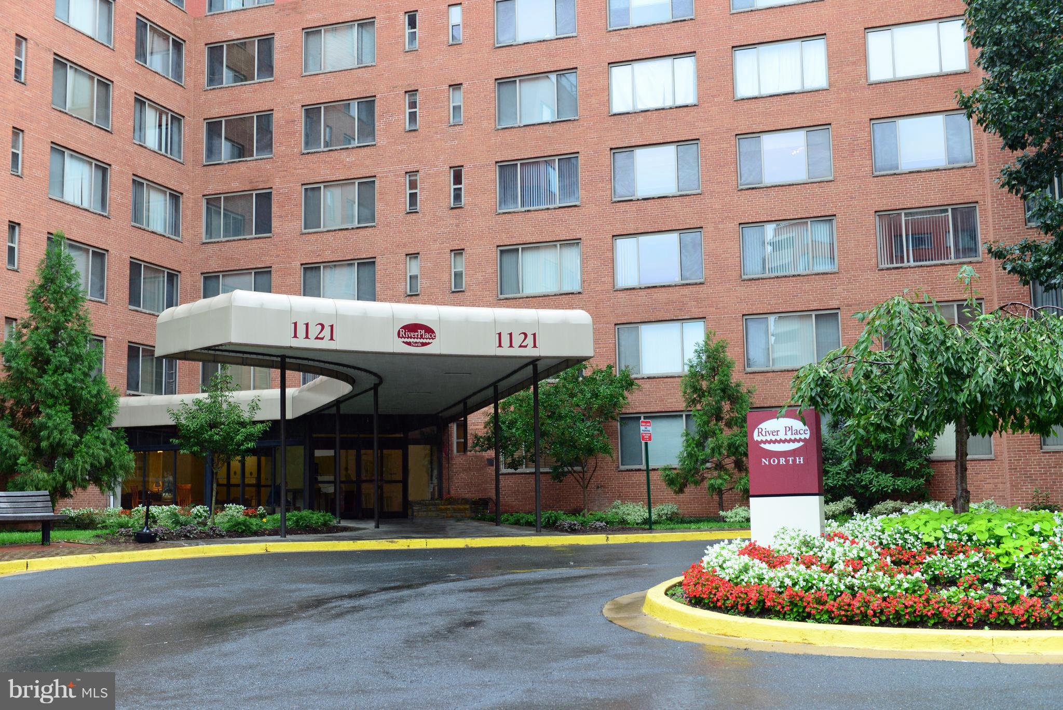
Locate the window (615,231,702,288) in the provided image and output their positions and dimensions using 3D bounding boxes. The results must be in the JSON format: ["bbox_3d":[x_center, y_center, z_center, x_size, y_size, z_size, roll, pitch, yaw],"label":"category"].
[{"bbox_3d":[3.784,-2.854,36.868,2.646,1.571,0.130,-4,-8,19],"label":"window"}]

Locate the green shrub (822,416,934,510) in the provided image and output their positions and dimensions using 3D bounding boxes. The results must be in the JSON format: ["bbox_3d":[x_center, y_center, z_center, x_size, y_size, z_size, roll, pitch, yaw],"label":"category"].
[{"bbox_3d":[8.985,2.866,32.300,2.700,2.500,2.400,-4,-8,18],"label":"green shrub"}]

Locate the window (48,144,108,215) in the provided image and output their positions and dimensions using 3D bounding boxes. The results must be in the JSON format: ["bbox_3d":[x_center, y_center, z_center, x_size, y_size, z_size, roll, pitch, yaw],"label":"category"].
[{"bbox_3d":[-13.469,-5.170,36.985,0.120,1.560,2.680,-4,-8,19],"label":"window"}]

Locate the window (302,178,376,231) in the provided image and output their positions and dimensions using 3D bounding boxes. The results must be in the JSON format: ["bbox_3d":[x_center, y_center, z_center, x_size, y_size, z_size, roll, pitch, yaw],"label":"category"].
[{"bbox_3d":[-6.266,-4.869,40.445,2.680,1.560,0.120,-3,-8,19],"label":"window"}]

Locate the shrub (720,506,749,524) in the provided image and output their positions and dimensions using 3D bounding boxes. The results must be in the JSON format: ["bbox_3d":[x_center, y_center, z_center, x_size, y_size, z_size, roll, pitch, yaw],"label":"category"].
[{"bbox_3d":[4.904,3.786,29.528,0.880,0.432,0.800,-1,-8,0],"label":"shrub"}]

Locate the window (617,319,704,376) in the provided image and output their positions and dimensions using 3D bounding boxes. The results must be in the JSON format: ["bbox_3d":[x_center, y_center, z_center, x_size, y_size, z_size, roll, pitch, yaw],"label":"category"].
[{"bbox_3d":[3.819,-0.191,36.679,2.660,1.570,0.140,-4,-8,18],"label":"window"}]

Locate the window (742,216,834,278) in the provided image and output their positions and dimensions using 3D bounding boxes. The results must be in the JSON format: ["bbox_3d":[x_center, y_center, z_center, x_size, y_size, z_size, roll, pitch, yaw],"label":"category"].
[{"bbox_3d":[7.367,-3.042,35.538,2.680,1.560,0.120,-3,-8,19],"label":"window"}]

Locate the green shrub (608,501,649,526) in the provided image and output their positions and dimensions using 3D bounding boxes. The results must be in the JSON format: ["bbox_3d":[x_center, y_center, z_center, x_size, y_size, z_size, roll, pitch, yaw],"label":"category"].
[{"bbox_3d":[2.363,3.865,30.300,0.933,0.609,0.950,-1,-8,0],"label":"green shrub"}]

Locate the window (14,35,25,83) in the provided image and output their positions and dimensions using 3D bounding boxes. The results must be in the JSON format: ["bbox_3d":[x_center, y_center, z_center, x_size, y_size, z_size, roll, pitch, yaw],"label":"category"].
[{"bbox_3d":[-14.402,-8.288,34.887,0.120,1.270,0.450,-4,-8,19],"label":"window"}]

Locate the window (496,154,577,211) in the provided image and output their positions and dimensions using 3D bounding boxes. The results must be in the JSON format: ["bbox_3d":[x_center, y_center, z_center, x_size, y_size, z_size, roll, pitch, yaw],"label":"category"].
[{"bbox_3d":[0.206,-5.290,38.385,2.654,1.517,0.120,-4,-8,18],"label":"window"}]

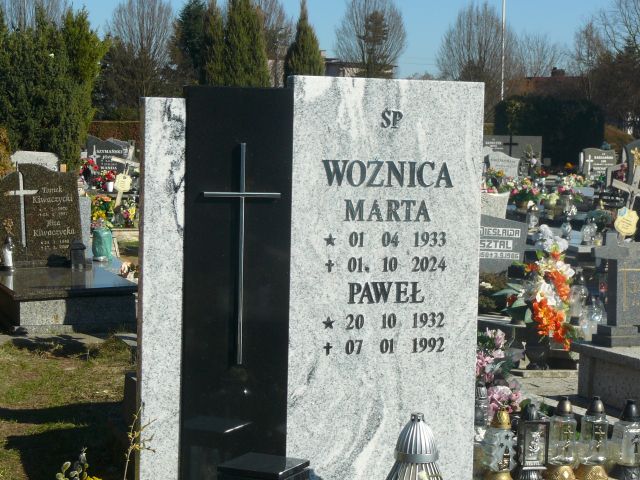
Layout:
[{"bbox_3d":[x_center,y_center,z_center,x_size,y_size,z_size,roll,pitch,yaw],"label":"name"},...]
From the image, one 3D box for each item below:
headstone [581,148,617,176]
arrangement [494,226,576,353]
[{"bbox_3d":[5.513,-1.469,28.000,0.680,0.660,0.100,0,4,-17],"label":"headstone"},{"bbox_3d":[1.372,0.313,9.000,0.440,0.740,0.360,0,4,-17],"label":"arrangement"}]

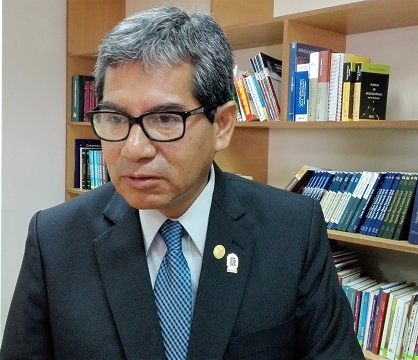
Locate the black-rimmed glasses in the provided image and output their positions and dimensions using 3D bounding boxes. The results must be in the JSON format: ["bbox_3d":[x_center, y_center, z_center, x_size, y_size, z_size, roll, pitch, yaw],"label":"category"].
[{"bbox_3d":[-0.069,-0.076,0.631,0.142,0.045,0.142,3,13,19],"label":"black-rimmed glasses"}]

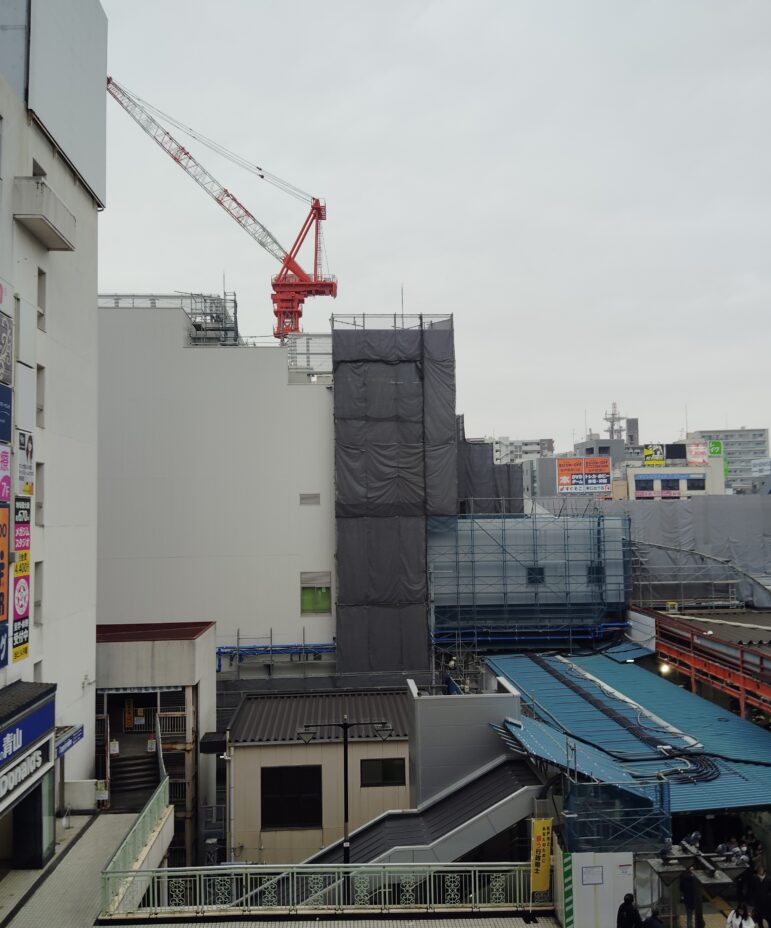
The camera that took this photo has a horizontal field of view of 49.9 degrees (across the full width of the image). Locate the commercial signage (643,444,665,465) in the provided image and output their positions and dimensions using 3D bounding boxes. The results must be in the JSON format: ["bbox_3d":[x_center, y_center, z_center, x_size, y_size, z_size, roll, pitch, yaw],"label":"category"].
[{"bbox_3d":[49.201,-1.649,152.000,3.900,3.900,0.350,-1,-4,0],"label":"commercial signage"}]

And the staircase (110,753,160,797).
[{"bbox_3d":[-9.702,12.070,32.456,1.750,1.000,1.750,0,-4,-13],"label":"staircase"}]

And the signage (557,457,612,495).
[{"bbox_3d":[35.417,2.052,148.000,9.500,6.400,0.400,-1,-4,0],"label":"signage"}]

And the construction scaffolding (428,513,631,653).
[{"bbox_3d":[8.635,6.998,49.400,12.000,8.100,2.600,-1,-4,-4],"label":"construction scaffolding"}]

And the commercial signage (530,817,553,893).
[{"bbox_3d":[4.012,10.024,21.266,0.530,1.820,0.060,-1,-4,-4],"label":"commercial signage"}]

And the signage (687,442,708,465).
[{"bbox_3d":[57.172,-1.832,152.000,3.900,3.900,0.350,-1,-4,0],"label":"signage"}]

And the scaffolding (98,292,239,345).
[{"bbox_3d":[-13.865,-9.297,53.000,9.200,3.300,2.500,-1,-4,-4],"label":"scaffolding"}]

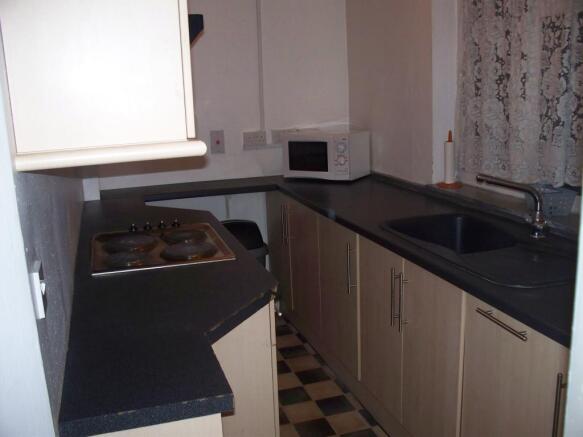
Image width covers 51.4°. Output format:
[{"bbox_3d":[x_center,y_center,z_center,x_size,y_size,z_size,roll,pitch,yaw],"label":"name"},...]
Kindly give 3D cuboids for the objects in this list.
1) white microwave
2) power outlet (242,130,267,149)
[{"bbox_3d":[0.226,-0.401,3.829,0.460,0.266,0.305,5,14,29],"label":"white microwave"},{"bbox_3d":[-0.234,-0.510,3.890,0.146,0.090,0.026,-6,13,-17],"label":"power outlet"}]

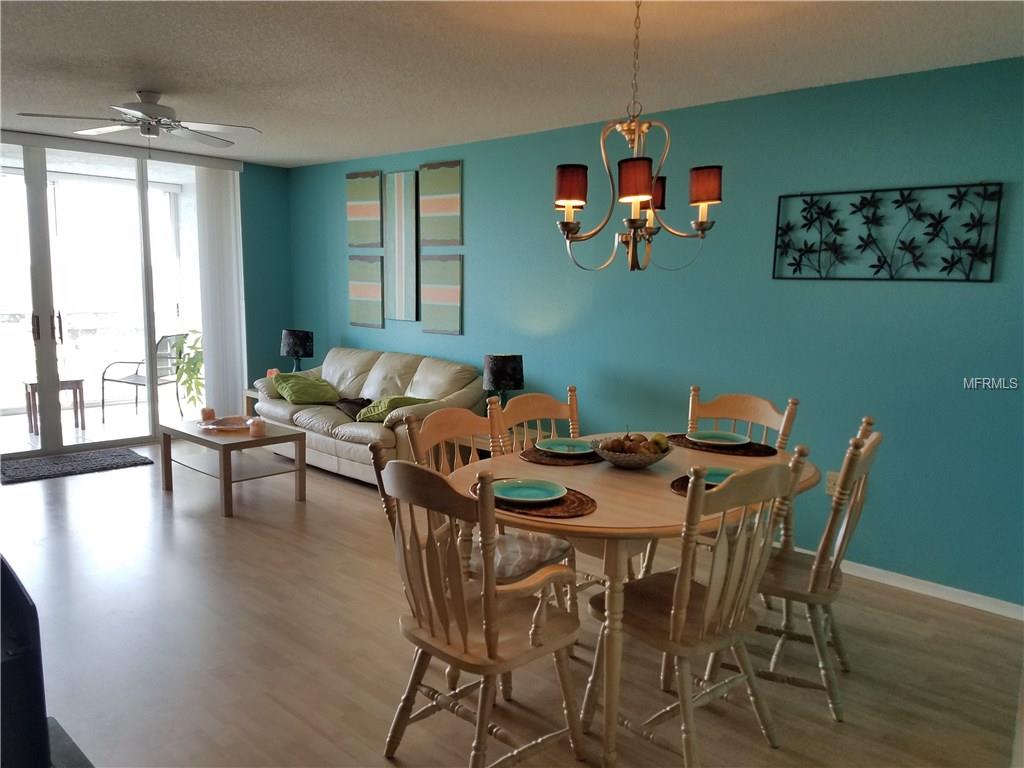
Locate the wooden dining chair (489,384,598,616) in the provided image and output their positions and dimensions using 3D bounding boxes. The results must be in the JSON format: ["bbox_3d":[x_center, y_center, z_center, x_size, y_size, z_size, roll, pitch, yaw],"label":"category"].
[{"bbox_3d":[0.262,0.535,3.358,0.510,0.980,0.510,8,11,43],"label":"wooden dining chair"}]

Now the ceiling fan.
[{"bbox_3d":[-1.990,-1.479,4.232,1.260,0.260,1.240,2,8,6],"label":"ceiling fan"}]

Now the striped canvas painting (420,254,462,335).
[{"bbox_3d":[-0.529,-0.674,5.810,0.445,0.588,0.038,8,10,42],"label":"striped canvas painting"}]

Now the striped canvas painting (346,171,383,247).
[{"bbox_3d":[-1.230,-1.450,6.418,0.450,0.604,0.033,8,10,42],"label":"striped canvas painting"}]

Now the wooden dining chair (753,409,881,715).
[{"bbox_3d":[1.025,0.618,2.809,0.530,0.985,0.500,5,9,28],"label":"wooden dining chair"}]

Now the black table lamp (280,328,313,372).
[{"bbox_3d":[-1.826,-0.182,6.567,0.275,0.540,0.275,8,10,42],"label":"black table lamp"}]

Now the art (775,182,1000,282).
[{"bbox_3d":[1.754,-0.711,3.686,1.000,0.422,0.035,8,10,42],"label":"art"}]

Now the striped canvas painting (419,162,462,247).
[{"bbox_3d":[-0.521,-1.337,5.726,0.447,0.600,0.038,8,10,42],"label":"striped canvas painting"}]

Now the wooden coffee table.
[{"bbox_3d":[-1.859,0.521,5.133,0.885,0.450,0.565,8,10,42],"label":"wooden coffee table"}]

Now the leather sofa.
[{"bbox_3d":[-1.107,0.220,5.838,1.970,0.870,0.860,8,10,42],"label":"leather sofa"}]

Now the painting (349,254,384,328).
[{"bbox_3d":[-1.228,-0.777,6.496,0.445,0.592,0.033,8,10,42],"label":"painting"}]

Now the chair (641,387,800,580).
[{"bbox_3d":[0.884,0.539,3.420,0.510,0.980,0.510,9,11,44],"label":"chair"}]

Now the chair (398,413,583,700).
[{"bbox_3d":[-0.051,0.588,2.923,0.510,0.980,0.510,7,10,36],"label":"chair"}]

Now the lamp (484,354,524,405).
[{"bbox_3d":[-0.056,0.069,5.071,0.260,0.525,0.260,1,8,0],"label":"lamp"}]

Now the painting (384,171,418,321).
[{"bbox_3d":[-0.868,-1.079,6.076,0.376,1.155,0.040,8,10,42],"label":"painting"}]

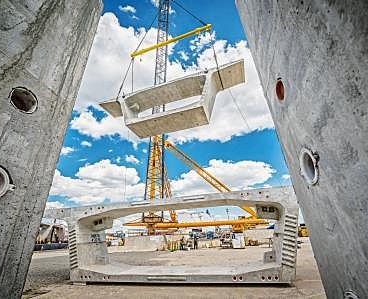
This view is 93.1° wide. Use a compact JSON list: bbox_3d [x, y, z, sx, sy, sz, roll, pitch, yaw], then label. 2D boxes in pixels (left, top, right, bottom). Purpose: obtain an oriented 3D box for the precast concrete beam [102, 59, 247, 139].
[{"bbox_3d":[-1.254,-3.315,13.908,12.270,3.230,2.090,-11,-27,16],"label":"precast concrete beam"}]

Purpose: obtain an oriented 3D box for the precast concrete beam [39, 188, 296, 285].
[{"bbox_3d":[-0.450,4.224,8.476,15.400,3.220,2.090,-9,-27,12],"label":"precast concrete beam"}]

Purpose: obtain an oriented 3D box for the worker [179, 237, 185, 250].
[{"bbox_3d":[-0.340,12.615,23.403,0.650,1.620,0.520,-3,-26,0],"label":"worker"}]

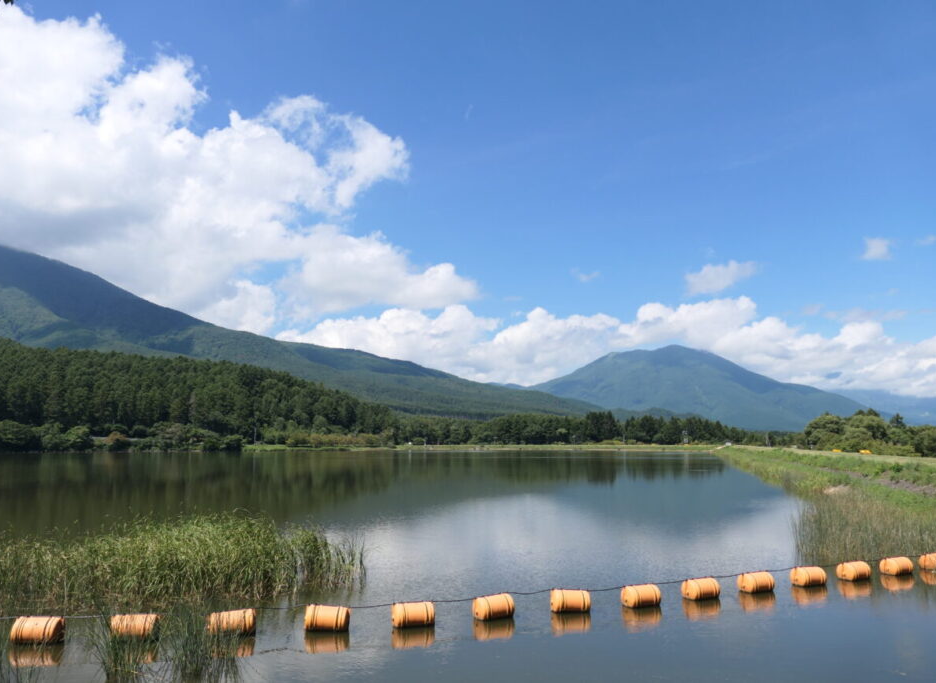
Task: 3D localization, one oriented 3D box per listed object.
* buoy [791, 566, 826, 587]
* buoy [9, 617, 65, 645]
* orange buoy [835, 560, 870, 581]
[{"bbox_3d":[8.750,6.100,18.286,0.840,0.500,0.500,3,-9,-20],"label":"buoy"},{"bbox_3d":[-8.163,5.461,13.479,0.840,0.500,0.500,0,-8,1],"label":"buoy"},{"bbox_3d":[10.333,6.206,19.059,0.840,0.500,0.500,3,-9,-22],"label":"orange buoy"}]

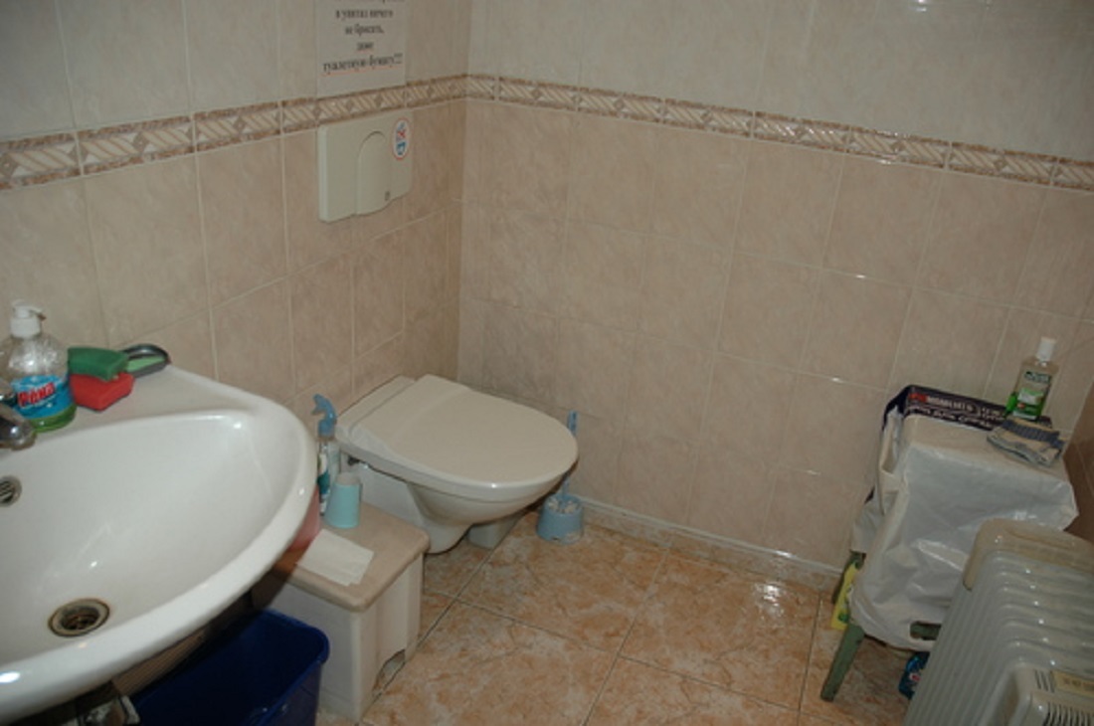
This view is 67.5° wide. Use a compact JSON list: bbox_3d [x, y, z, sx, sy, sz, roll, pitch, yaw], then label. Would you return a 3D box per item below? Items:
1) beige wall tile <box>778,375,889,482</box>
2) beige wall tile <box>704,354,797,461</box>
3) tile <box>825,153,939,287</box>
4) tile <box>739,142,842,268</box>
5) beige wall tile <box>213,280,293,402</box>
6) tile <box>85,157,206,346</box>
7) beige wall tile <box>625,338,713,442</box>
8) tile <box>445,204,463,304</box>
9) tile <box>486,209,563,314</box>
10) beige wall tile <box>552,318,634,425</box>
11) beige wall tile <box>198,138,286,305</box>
[{"bbox_3d":[0.673,0.153,1.935,0.200,0.250,0.010,14,26,19],"label":"beige wall tile"},{"bbox_3d":[0.490,0.109,1.999,0.200,0.250,0.010,14,26,19],"label":"beige wall tile"},{"bbox_3d":[0.699,-0.296,1.710,0.200,0.250,0.010,14,26,19],"label":"tile"},{"bbox_3d":[0.517,-0.341,1.758,0.200,0.250,0.009,14,26,18],"label":"tile"},{"bbox_3d":[-0.528,-0.013,1.475,0.010,0.250,0.200,14,26,19],"label":"beige wall tile"},{"bbox_3d":[-0.577,-0.168,1.194,0.010,0.250,0.200,14,26,19],"label":"tile"},{"bbox_3d":[0.302,0.066,2.048,0.200,0.250,0.010,14,26,19],"label":"beige wall tile"},{"bbox_3d":[-0.243,-0.282,2.107,0.010,0.250,0.080,14,26,19],"label":"tile"},{"bbox_3d":[-0.054,-0.254,2.047,0.200,0.250,0.009,14,26,18],"label":"tile"},{"bbox_3d":[0.114,0.025,2.085,0.200,0.252,0.010,14,26,19],"label":"beige wall tile"},{"bbox_3d":[-0.492,-0.235,1.341,0.010,0.252,0.200,14,26,19],"label":"beige wall tile"}]

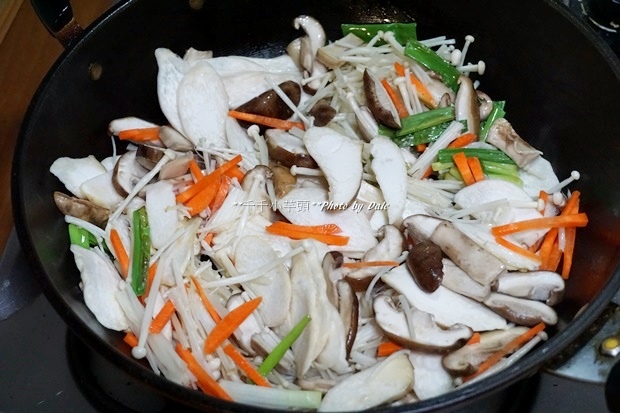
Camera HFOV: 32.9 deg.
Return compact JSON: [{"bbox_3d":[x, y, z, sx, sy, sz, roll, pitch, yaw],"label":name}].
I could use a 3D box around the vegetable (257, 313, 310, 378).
[{"bbox_3d":[-0.014,0.075,0.557,0.005,0.005,0.044,31,61,25],"label":"vegetable"}]

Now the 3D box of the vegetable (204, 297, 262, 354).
[{"bbox_3d":[-0.041,0.065,0.567,0.009,0.006,0.043,33,59,25],"label":"vegetable"}]

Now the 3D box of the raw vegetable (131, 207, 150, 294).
[{"bbox_3d":[-0.097,0.026,0.603,0.010,0.007,0.056,-4,54,-2],"label":"raw vegetable"}]

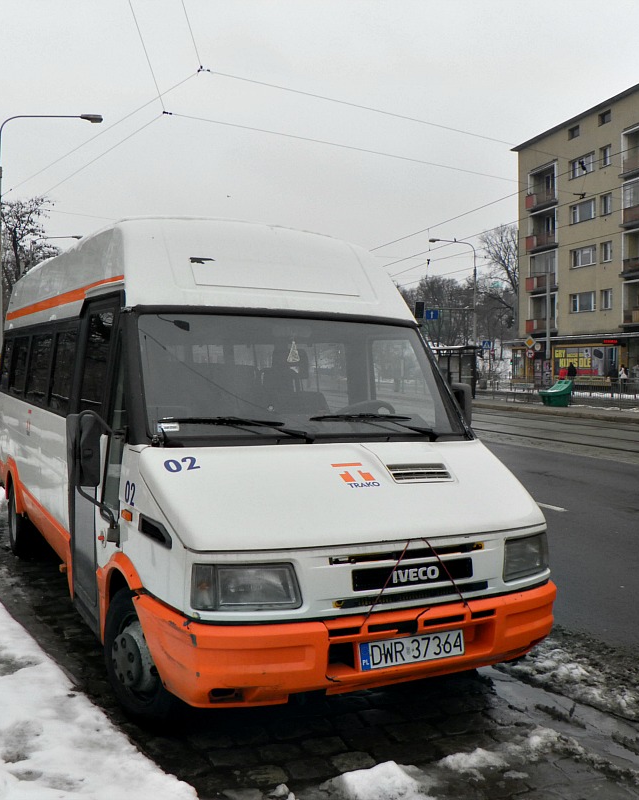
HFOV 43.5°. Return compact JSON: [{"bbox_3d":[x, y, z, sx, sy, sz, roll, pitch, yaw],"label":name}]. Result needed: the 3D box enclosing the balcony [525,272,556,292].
[{"bbox_3d":[15.306,-7.835,53.982,1.150,1.051,3.538,-2,3,-15],"label":"balcony"}]

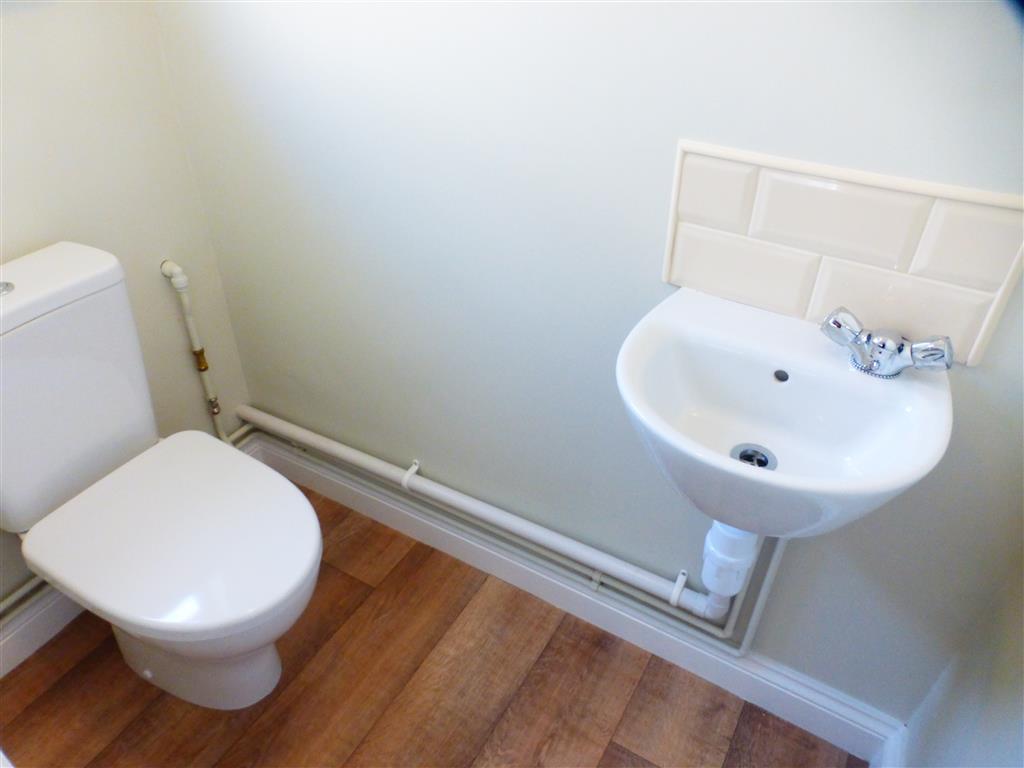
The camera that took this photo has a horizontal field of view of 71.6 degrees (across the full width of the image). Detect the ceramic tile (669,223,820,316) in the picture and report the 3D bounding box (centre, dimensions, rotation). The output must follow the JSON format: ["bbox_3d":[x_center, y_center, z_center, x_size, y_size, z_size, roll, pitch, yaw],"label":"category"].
[{"bbox_3d":[0.323,-0.160,1.001,0.200,0.100,0.010,19,39,24],"label":"ceramic tile"}]

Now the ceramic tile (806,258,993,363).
[{"bbox_3d":[0.494,-0.097,0.915,0.200,0.100,0.010,19,39,24],"label":"ceramic tile"}]

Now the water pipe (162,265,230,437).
[{"bbox_3d":[-0.720,-0.050,1.645,0.050,0.509,0.038,19,39,24],"label":"water pipe"}]

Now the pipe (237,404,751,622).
[{"bbox_3d":[-0.148,0.248,1.588,1.265,0.085,0.044,19,39,24],"label":"pipe"}]

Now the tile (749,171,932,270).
[{"bbox_3d":[0.408,-0.208,0.900,0.200,0.100,0.010,19,39,24],"label":"tile"}]

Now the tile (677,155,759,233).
[{"bbox_3d":[0.279,-0.255,0.964,0.100,0.100,0.010,19,39,24],"label":"tile"}]

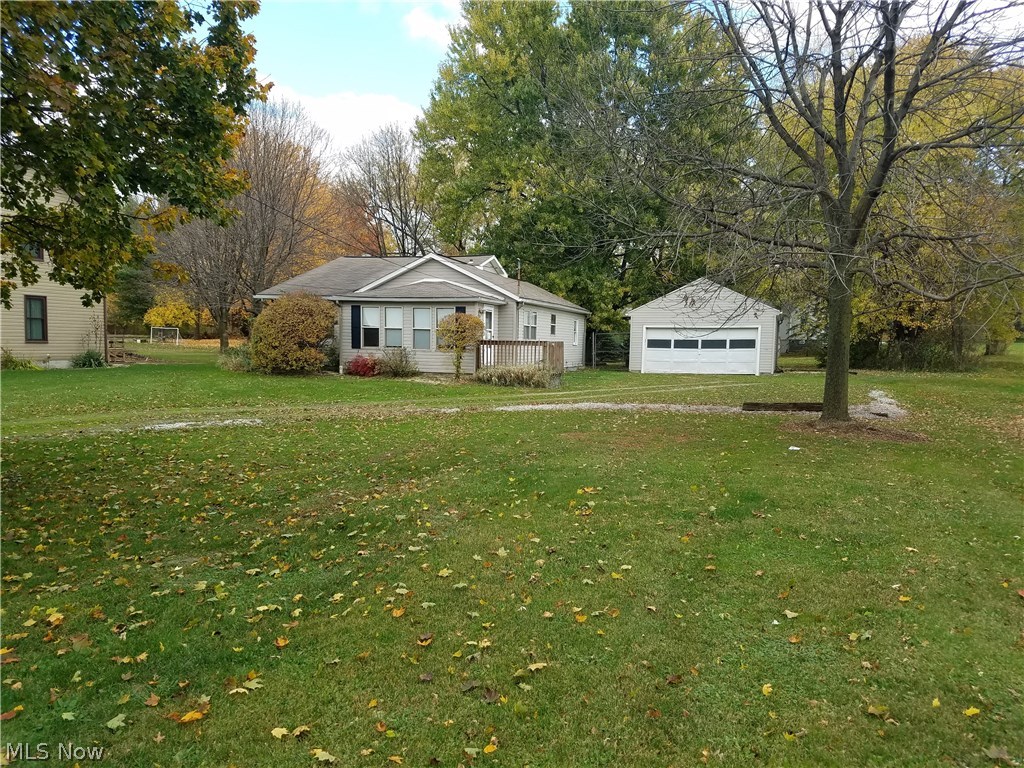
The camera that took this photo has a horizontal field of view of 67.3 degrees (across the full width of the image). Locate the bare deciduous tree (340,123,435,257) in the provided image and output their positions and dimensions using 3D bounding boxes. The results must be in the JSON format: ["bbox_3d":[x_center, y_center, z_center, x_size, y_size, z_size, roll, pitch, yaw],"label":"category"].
[{"bbox_3d":[-8.832,-10.584,55.000,7.200,16.200,7.200,0,3,-9],"label":"bare deciduous tree"}]

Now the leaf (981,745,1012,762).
[{"bbox_3d":[1.784,1.357,2.825,0.105,0.025,0.105,3,4,32],"label":"leaf"}]

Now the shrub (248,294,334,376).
[{"bbox_3d":[-7.671,-1.738,27.000,3.000,2.750,2.900,0,3,-15],"label":"shrub"}]

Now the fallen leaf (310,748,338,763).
[{"bbox_3d":[-0.670,1.327,2.748,0.100,0.025,0.090,0,3,-13],"label":"fallen leaf"}]

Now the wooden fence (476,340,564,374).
[{"bbox_3d":[0.346,-0.920,26.314,2.350,1.120,2.450,2,3,17],"label":"wooden fence"}]

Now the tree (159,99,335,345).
[{"bbox_3d":[-16.632,-9.861,48.000,11.000,15.500,11.000,0,3,-19],"label":"tree"}]

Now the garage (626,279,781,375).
[{"bbox_3d":[9.486,-2.743,37.096,6.650,4.250,6.900,2,3,20],"label":"garage"}]

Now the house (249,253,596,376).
[{"bbox_3d":[-2.960,-2.931,32.513,9.600,4.400,13.050,2,3,17],"label":"house"}]

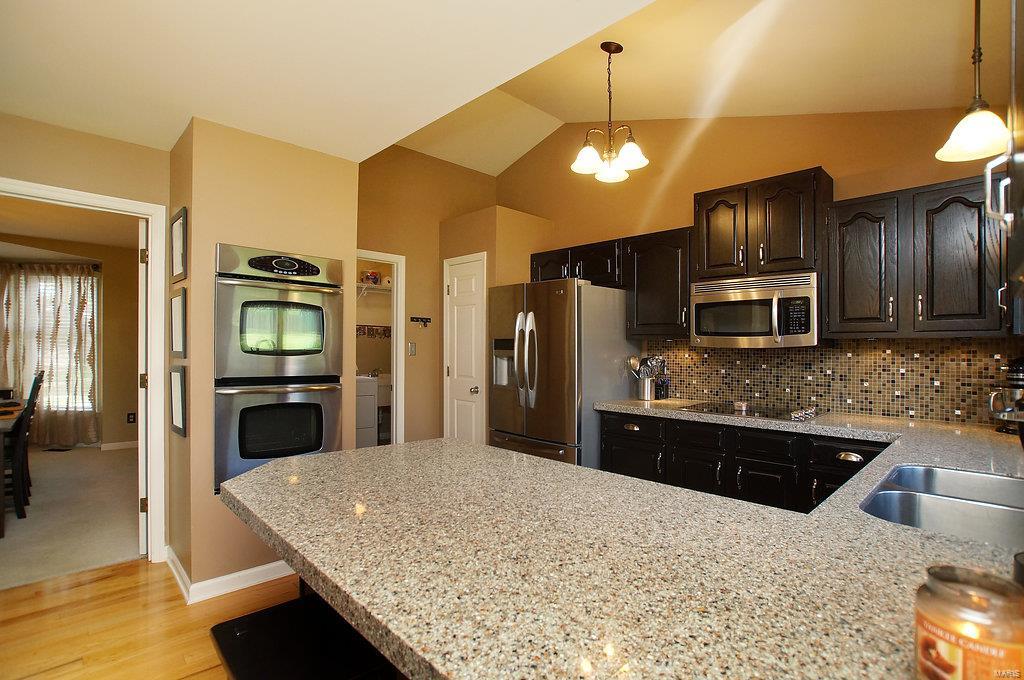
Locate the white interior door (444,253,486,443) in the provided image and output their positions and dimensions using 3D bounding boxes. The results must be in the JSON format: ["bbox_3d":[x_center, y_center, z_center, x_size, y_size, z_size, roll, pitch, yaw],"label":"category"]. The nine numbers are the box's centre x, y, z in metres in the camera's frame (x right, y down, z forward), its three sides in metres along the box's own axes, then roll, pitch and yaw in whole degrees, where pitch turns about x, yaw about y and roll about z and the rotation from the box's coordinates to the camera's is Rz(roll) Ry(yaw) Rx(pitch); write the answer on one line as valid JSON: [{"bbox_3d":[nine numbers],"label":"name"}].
[{"bbox_3d":[-0.408,0.301,4.061,0.585,2.090,0.080,0,0,45],"label":"white interior door"}]

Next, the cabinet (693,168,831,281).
[{"bbox_3d":[1.611,-0.689,2.958,0.743,0.613,0.330,0,0,45],"label":"cabinet"}]

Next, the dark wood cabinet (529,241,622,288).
[{"bbox_3d":[0.608,-0.589,3.941,0.958,0.379,0.335,0,0,45],"label":"dark wood cabinet"}]

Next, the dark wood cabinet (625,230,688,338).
[{"bbox_3d":[1.147,-0.394,3.410,0.551,0.764,0.335,0,0,45],"label":"dark wood cabinet"}]

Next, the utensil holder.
[{"bbox_3d":[1.007,0.359,3.375,0.114,0.166,0.114,0,0,45],"label":"utensil holder"}]

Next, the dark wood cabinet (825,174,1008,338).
[{"bbox_3d":[2.127,-0.391,2.446,0.712,0.764,0.335,0,0,45],"label":"dark wood cabinet"}]

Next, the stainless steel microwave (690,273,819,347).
[{"bbox_3d":[1.582,-0.176,2.929,0.732,0.410,0.410,0,0,45],"label":"stainless steel microwave"}]

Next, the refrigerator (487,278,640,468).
[{"bbox_3d":[0.377,0.458,3.782,0.913,1.784,0.800,0,0,45],"label":"refrigerator"}]

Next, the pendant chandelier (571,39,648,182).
[{"bbox_3d":[0.573,-1.358,2.650,0.440,0.750,0.440,0,0,0],"label":"pendant chandelier"}]

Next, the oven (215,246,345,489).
[{"bbox_3d":[-1.500,0.146,2.818,0.600,1.307,0.685,0,0,45],"label":"oven"}]

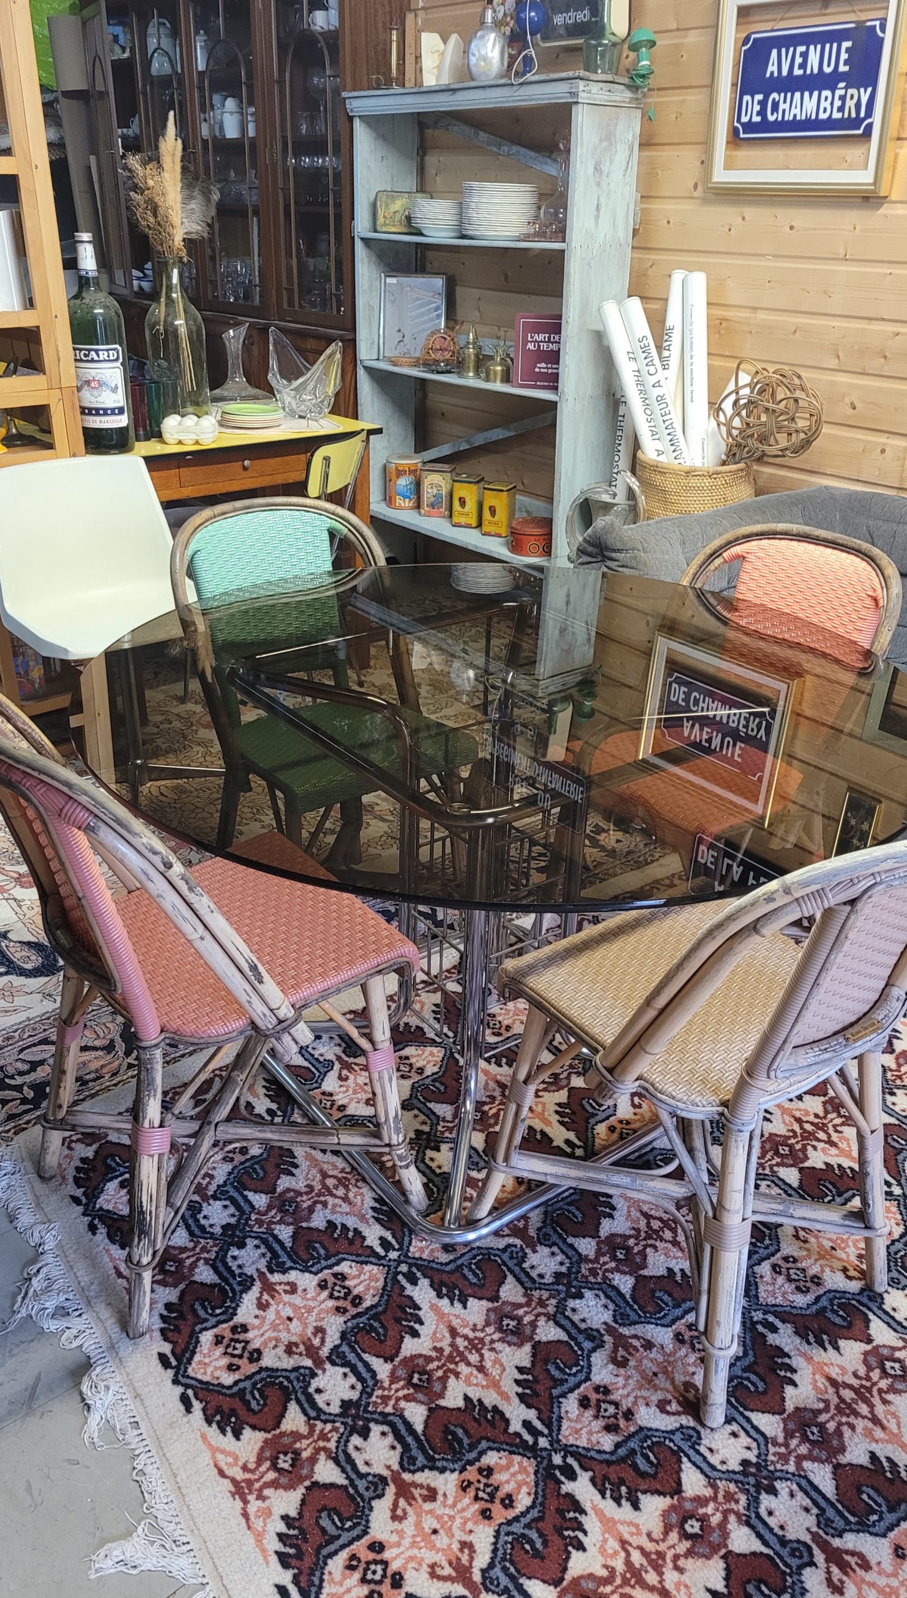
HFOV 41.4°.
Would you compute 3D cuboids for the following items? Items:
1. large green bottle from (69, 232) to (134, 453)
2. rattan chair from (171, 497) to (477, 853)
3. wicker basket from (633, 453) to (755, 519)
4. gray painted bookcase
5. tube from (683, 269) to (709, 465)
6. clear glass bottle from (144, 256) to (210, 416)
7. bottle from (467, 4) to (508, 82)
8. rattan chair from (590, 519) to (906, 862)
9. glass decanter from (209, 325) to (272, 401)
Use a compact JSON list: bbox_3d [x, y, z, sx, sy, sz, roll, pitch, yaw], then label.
[{"bbox_3d":[-0.882,-1.122,2.963,0.151,0.491,0.151,-1,27,-6],"label":"large green bottle"},{"bbox_3d":[-0.232,-0.123,2.360,0.470,0.870,0.535,-14,31,-28],"label":"rattan chair"},{"bbox_3d":[0.701,-0.826,3.587,0.345,0.380,0.345,8,28,11],"label":"wicker basket"},{"bbox_3d":[0.070,-1.647,4.462,0.284,1.729,1.294,-17,33,-33],"label":"gray painted bookcase"},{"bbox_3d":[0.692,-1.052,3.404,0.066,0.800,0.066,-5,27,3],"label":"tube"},{"bbox_3d":[-0.845,-1.388,3.601,0.196,0.434,0.196,-17,33,-33],"label":"clear glass bottle"},{"bbox_3d":[0.116,-2.495,3.971,0.115,0.229,0.132,-17,33,-33],"label":"bottle"},{"bbox_3d":[0.478,-0.042,2.264,0.529,0.871,0.464,-20,34,-36],"label":"rattan chair"},{"bbox_3d":[-0.683,-1.406,3.873,0.212,0.229,0.212,1,27,-1],"label":"glass decanter"}]

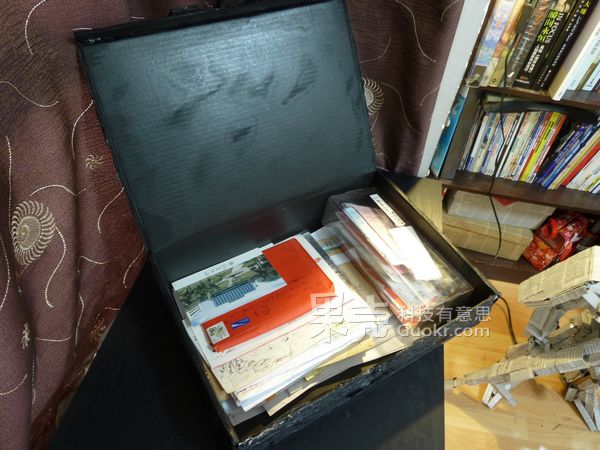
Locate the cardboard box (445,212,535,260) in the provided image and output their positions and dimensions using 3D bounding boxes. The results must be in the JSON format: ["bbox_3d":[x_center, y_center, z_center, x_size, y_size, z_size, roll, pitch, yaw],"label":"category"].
[{"bbox_3d":[0.747,-0.002,1.813,0.355,0.124,0.215,13,39,8],"label":"cardboard box"}]

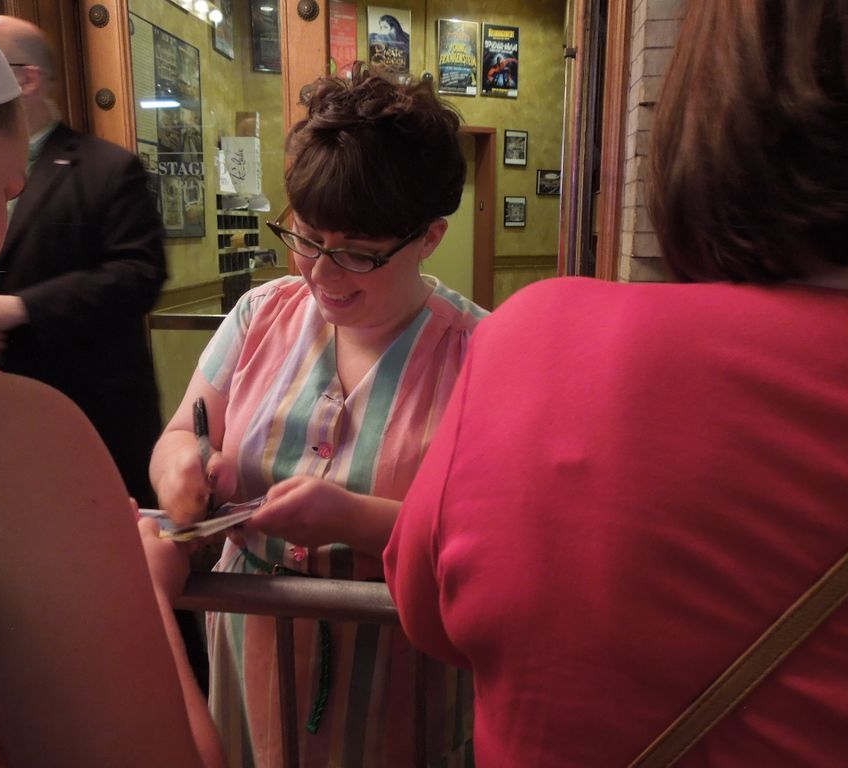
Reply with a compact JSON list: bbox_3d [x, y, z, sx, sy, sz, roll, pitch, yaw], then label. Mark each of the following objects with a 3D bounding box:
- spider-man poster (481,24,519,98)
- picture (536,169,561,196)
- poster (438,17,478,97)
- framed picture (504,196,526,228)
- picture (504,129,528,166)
[{"bbox_3d":[0.646,-2.730,6.269,0.360,0.575,0.025,-5,13,-23],"label":"spider-man poster"},{"bbox_3d":[1.133,-1.817,6.688,0.267,0.215,0.025,-5,13,-23],"label":"picture"},{"bbox_3d":[0.280,-2.685,6.112,0.360,0.575,0.025,-5,13,-23],"label":"poster"},{"bbox_3d":[0.812,-1.532,6.604,0.217,0.267,0.025,-5,13,-23],"label":"framed picture"},{"bbox_3d":[0.807,-2.067,6.486,0.228,0.290,0.025,-5,13,-23],"label":"picture"}]

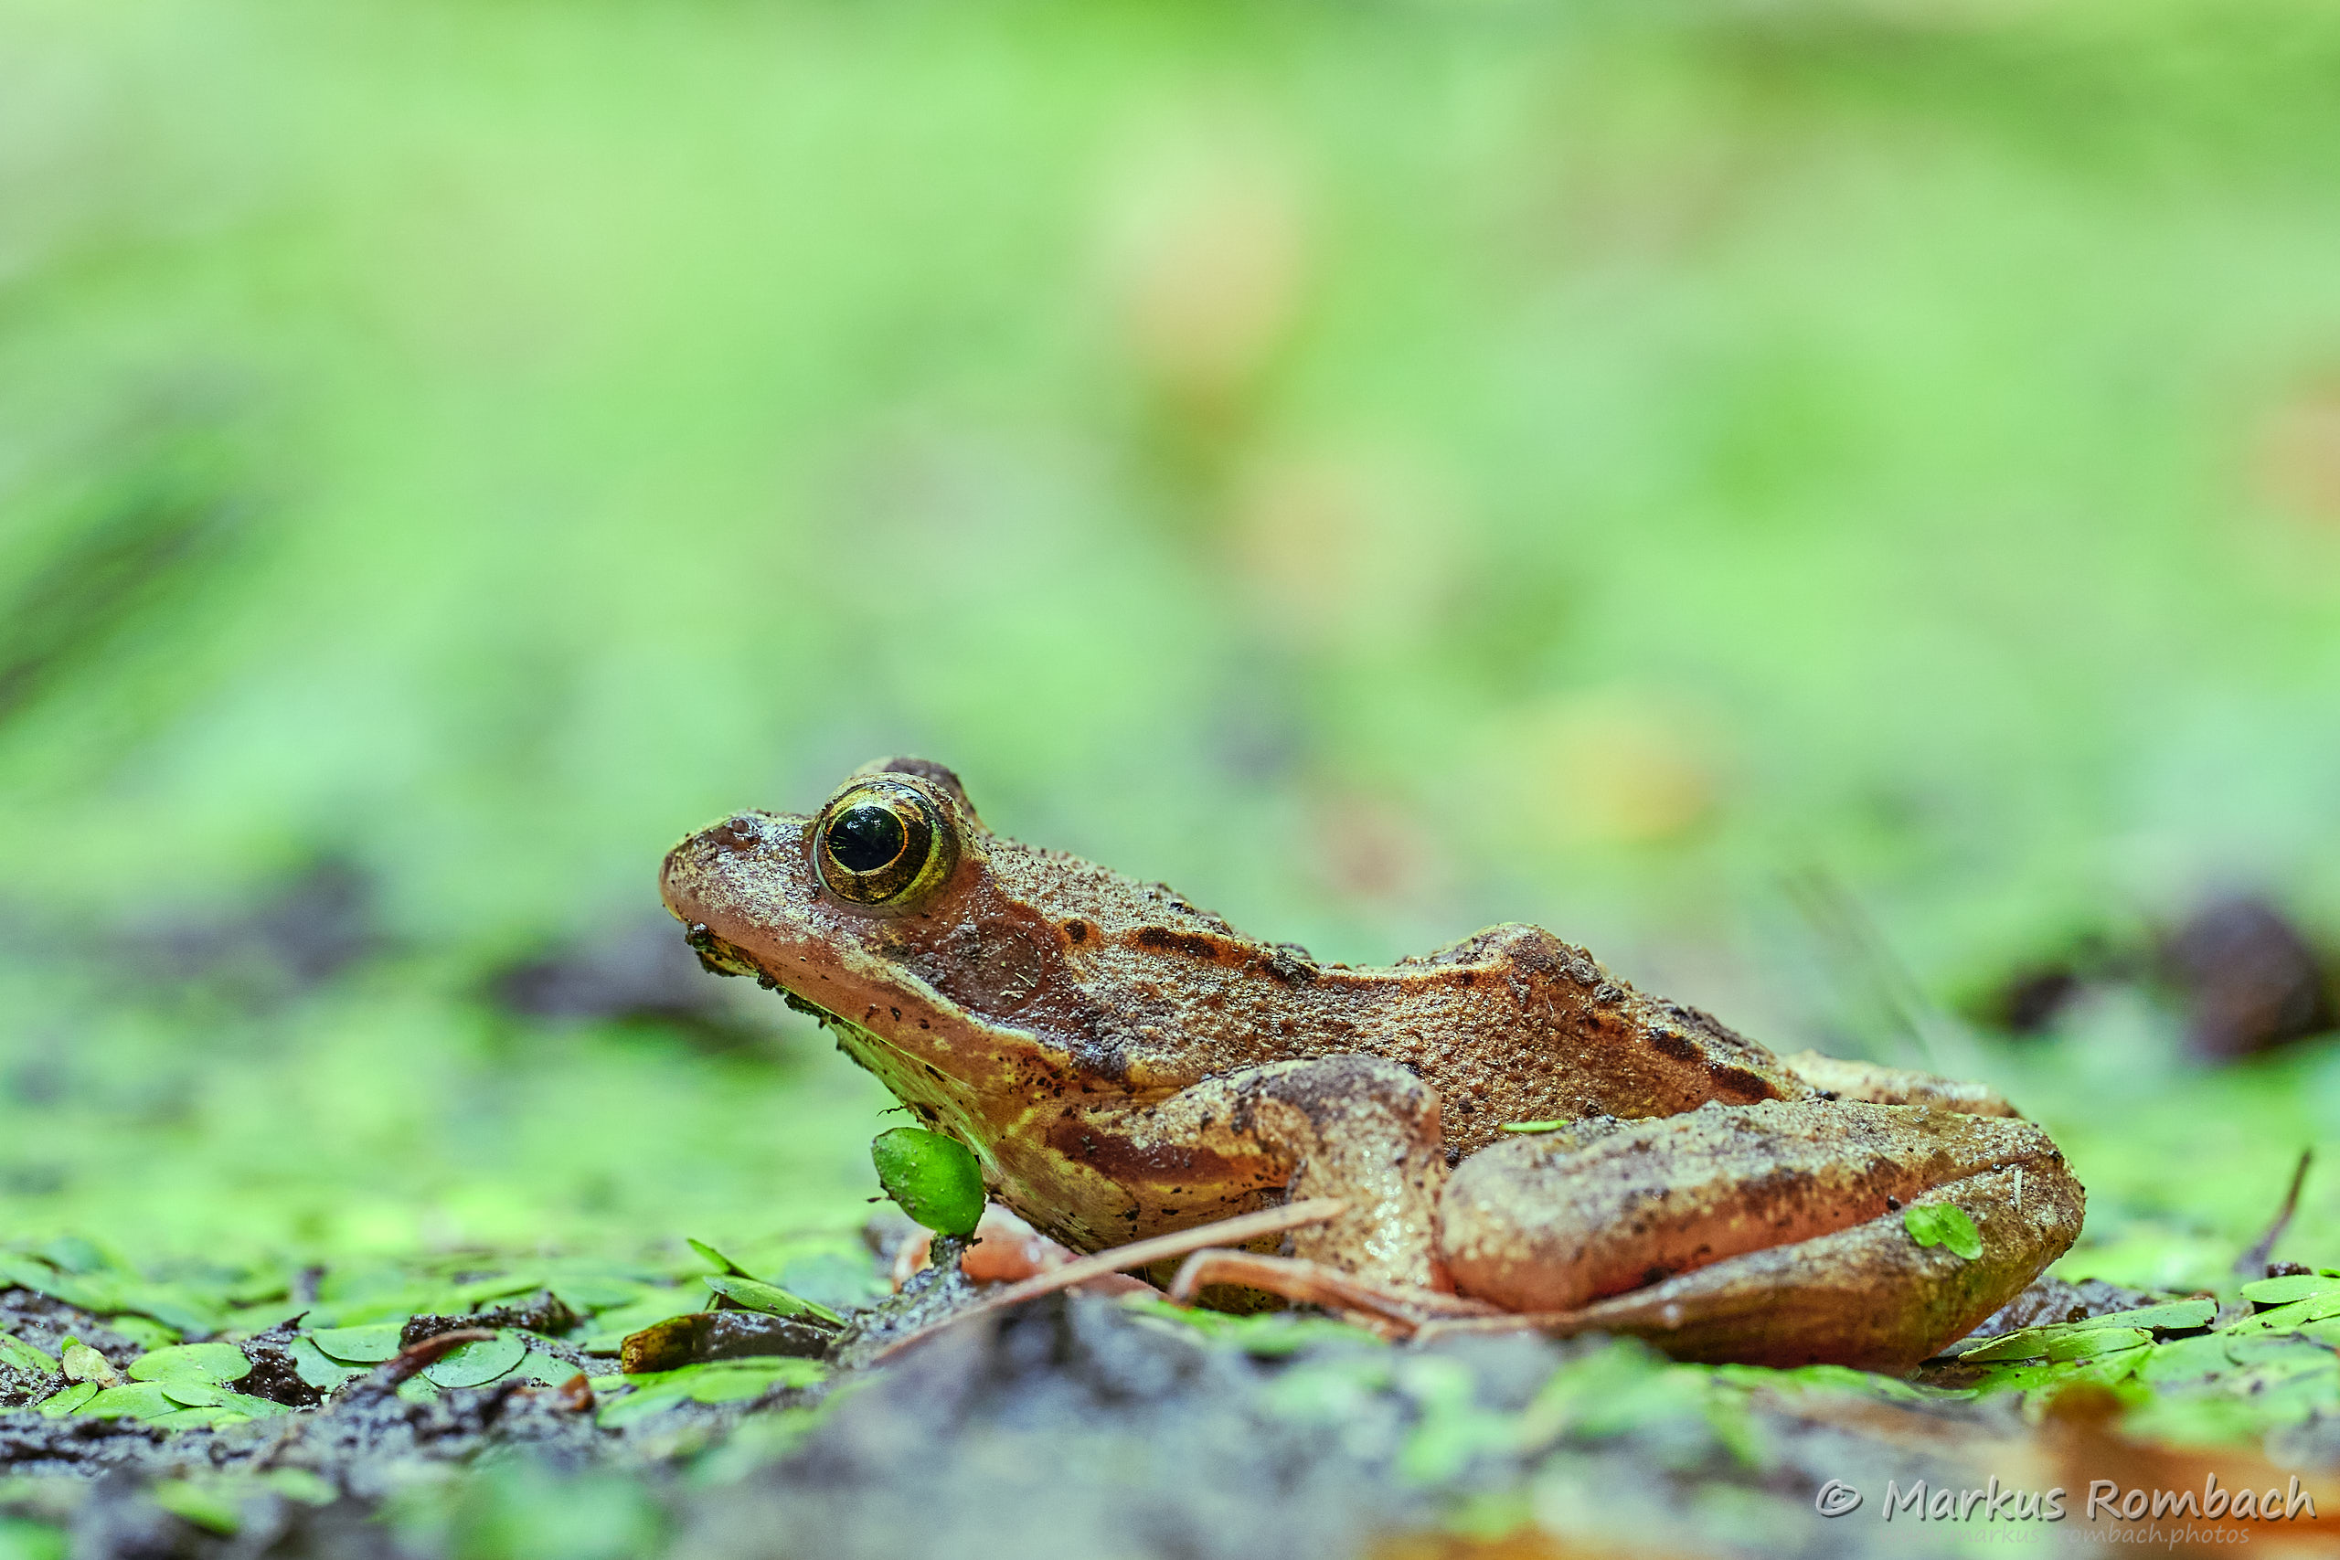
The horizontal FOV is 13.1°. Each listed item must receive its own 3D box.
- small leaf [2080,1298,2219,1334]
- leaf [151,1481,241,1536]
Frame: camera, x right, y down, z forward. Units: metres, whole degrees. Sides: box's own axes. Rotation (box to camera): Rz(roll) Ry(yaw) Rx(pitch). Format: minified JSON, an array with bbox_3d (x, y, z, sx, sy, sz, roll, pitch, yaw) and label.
[{"bbox_3d":[0.045,0.025,0.471,0.006,0.001,0.004,0,12,0],"label":"small leaf"},{"bbox_3d":[-0.042,0.031,0.440,0.004,0.001,0.004,0,19,0],"label":"leaf"}]

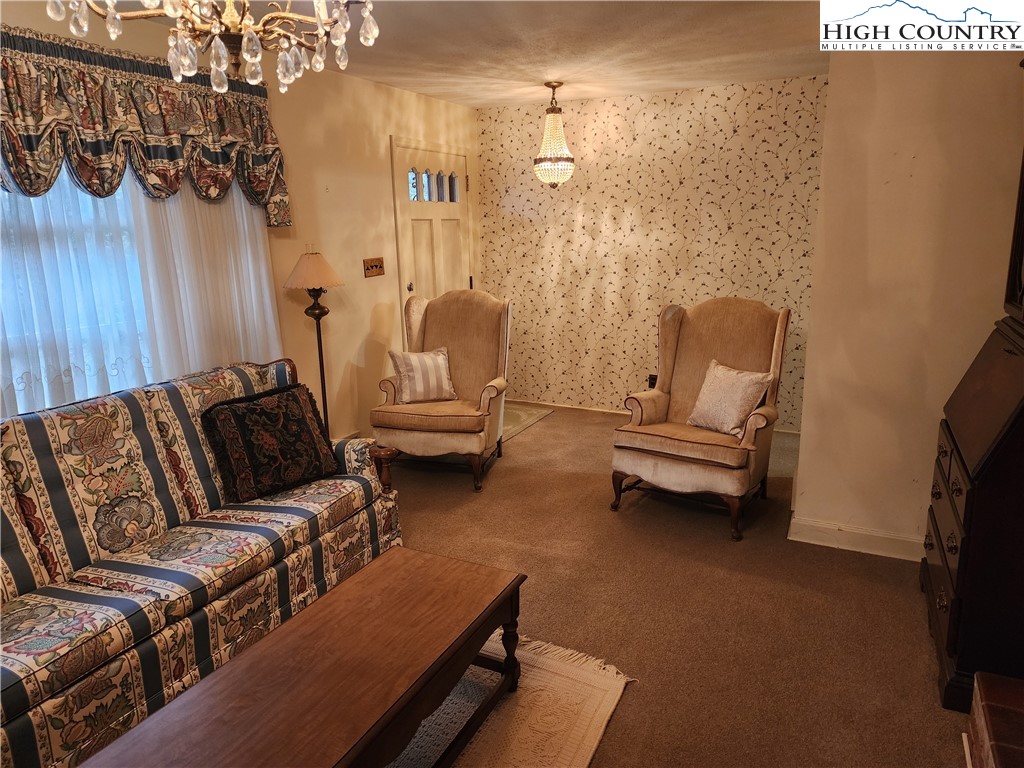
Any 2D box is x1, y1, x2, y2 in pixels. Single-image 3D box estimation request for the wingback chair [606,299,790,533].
[{"bbox_3d":[1.030,0.110,3.688,0.778,1.104,0.823,8,16,33],"label":"wingback chair"}]

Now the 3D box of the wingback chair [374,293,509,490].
[{"bbox_3d":[-0.417,-0.008,4.313,0.778,1.104,0.823,3,14,16],"label":"wingback chair"}]

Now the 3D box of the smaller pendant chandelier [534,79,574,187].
[{"bbox_3d":[0.286,-1.663,4.577,0.276,0.672,0.276,-1,14,0],"label":"smaller pendant chandelier"}]

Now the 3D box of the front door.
[{"bbox_3d":[-0.574,-0.728,5.252,0.070,2.067,0.953,6,15,27],"label":"front door"}]

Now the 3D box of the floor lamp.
[{"bbox_3d":[-1.077,-0.051,3.857,0.336,1.431,0.336,6,15,27],"label":"floor lamp"}]

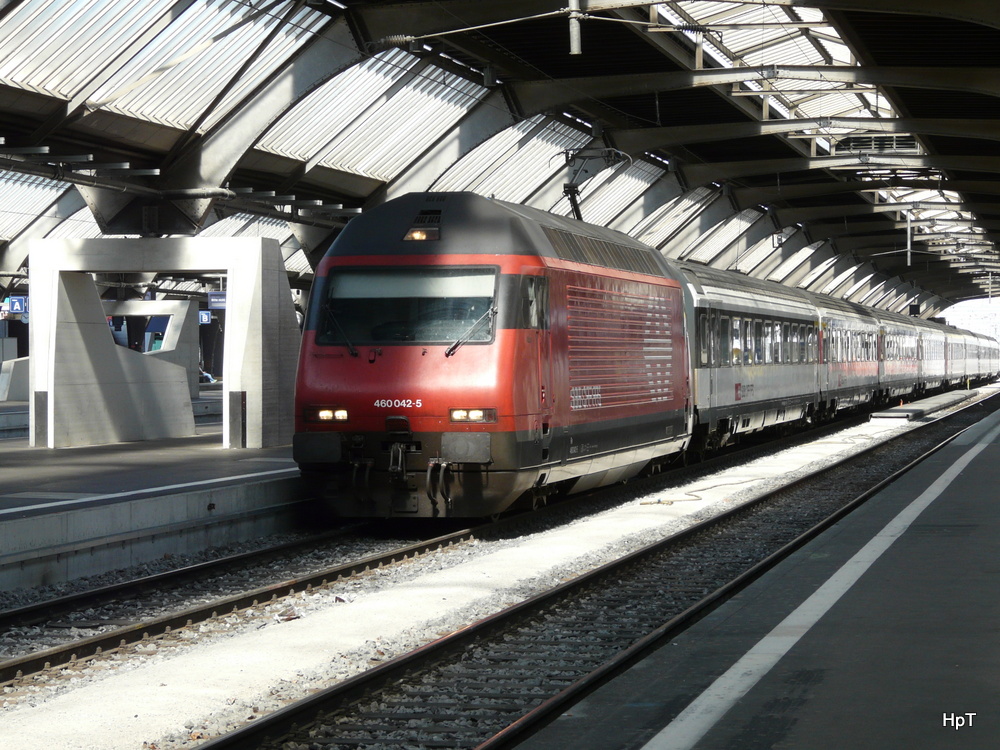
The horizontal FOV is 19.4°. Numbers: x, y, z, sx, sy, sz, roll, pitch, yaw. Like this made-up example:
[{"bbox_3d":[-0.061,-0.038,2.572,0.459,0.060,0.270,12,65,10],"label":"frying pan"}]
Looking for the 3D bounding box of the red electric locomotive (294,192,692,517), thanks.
[{"bbox_3d":[0.451,-0.298,45.267,3.000,4.220,18.400,0,0,11],"label":"red electric locomotive"}]

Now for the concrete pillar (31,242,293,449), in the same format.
[{"bbox_3d":[-5.450,-0.587,54.784,4.260,3.660,7.800,0,0,11],"label":"concrete pillar"}]

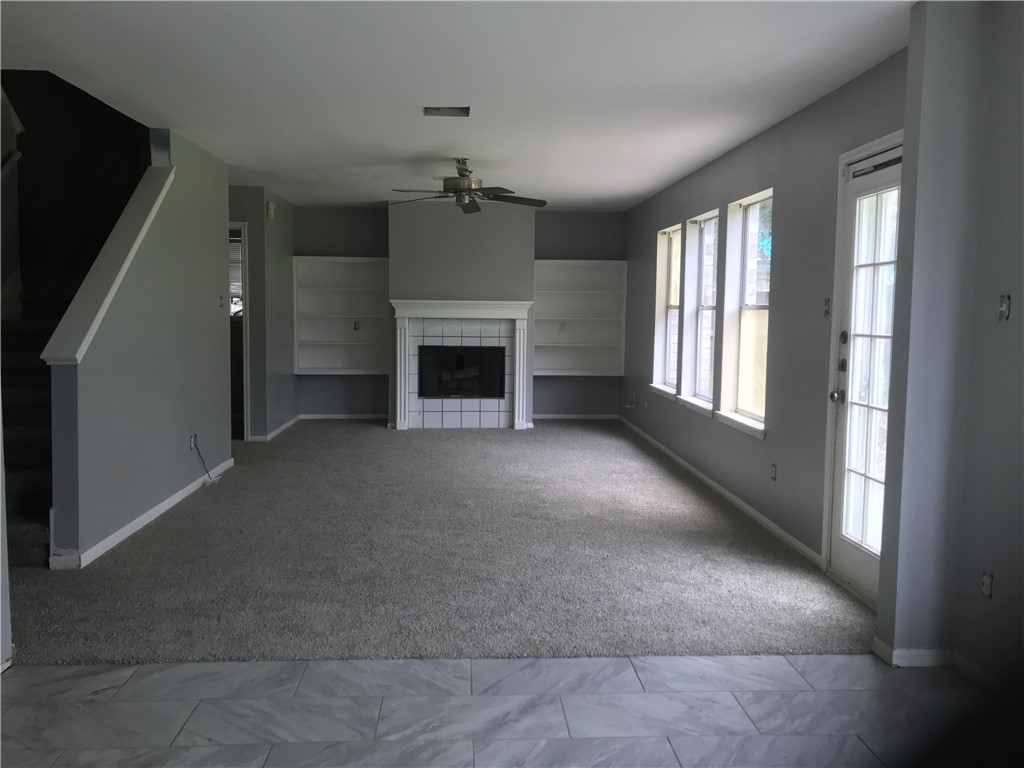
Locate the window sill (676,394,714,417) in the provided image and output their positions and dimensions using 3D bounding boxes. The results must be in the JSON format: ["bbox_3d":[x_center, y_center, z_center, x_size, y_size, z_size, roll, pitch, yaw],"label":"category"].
[{"bbox_3d":[1.538,0.179,6.717,0.135,0.062,1.070,0,5,-3],"label":"window sill"}]

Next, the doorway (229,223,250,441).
[{"bbox_3d":[-2.989,-0.494,8.036,0.870,2.095,0.120,0,5,-3],"label":"doorway"}]

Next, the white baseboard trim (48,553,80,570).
[{"bbox_3d":[-2.241,0.893,4.149,0.145,0.070,0.020,0,5,-3],"label":"white baseboard trim"}]

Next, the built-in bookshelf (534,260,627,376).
[{"bbox_3d":[0.774,-0.756,9.665,1.115,1.325,0.270,0,5,-3],"label":"built-in bookshelf"}]

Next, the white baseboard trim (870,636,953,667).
[{"bbox_3d":[1.525,1.018,3.154,0.245,0.076,0.150,0,5,-3],"label":"white baseboard trim"}]

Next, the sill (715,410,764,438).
[{"bbox_3d":[1.599,0.280,5.623,0.135,0.066,1.030,0,5,-3],"label":"sill"}]

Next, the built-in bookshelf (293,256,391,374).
[{"bbox_3d":[-1.903,-0.766,9.504,1.100,1.320,0.270,0,5,-3],"label":"built-in bookshelf"}]

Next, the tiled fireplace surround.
[{"bbox_3d":[-0.532,-0.197,8.915,1.535,1.380,0.180,0,5,-3],"label":"tiled fireplace surround"}]

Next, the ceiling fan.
[{"bbox_3d":[-0.373,-1.495,6.277,1.290,0.420,1.280,0,5,-3],"label":"ceiling fan"}]

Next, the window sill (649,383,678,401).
[{"bbox_3d":[1.477,0.077,7.801,0.135,0.062,1.070,0,5,-3],"label":"window sill"}]

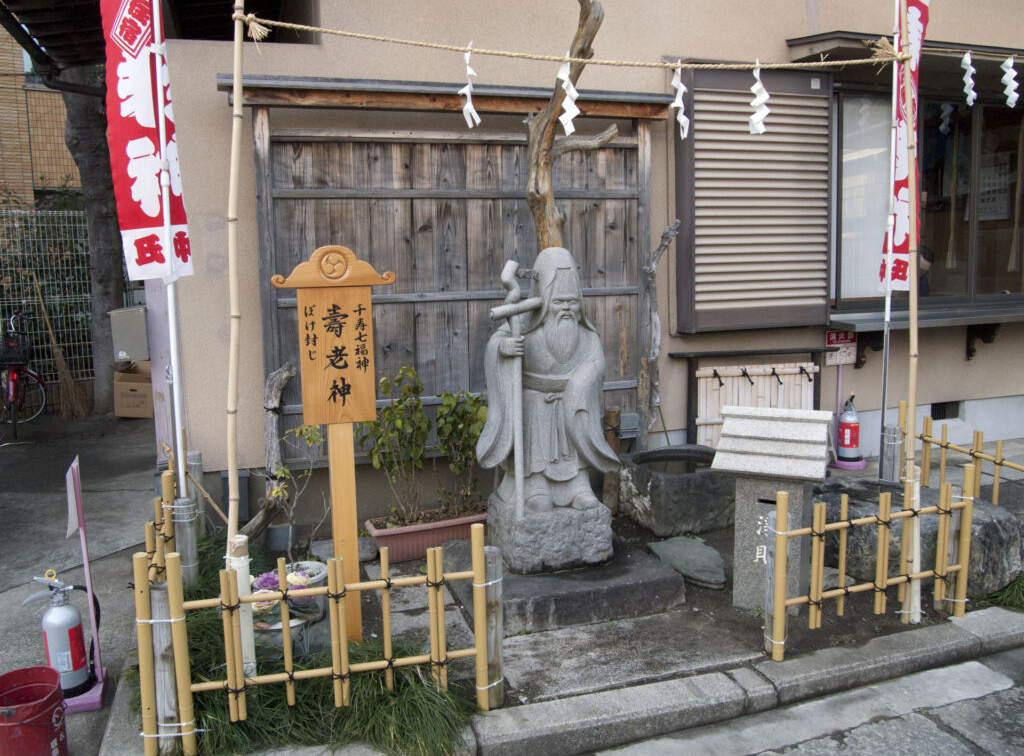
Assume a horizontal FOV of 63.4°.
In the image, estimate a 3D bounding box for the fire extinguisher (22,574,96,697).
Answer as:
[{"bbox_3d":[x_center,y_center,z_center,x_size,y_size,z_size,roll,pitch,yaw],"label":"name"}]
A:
[{"bbox_3d":[-1.718,0.961,3.147,0.260,0.475,0.150,-6,8,-28],"label":"fire extinguisher"}]

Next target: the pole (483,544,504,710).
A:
[{"bbox_3d":[-0.080,0.980,3.278,0.086,0.640,0.086,-1,6,0],"label":"pole"}]

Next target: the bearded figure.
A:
[{"bbox_3d":[0.168,-0.006,3.869,0.670,1.201,0.380,-4,8,-18],"label":"bearded figure"}]

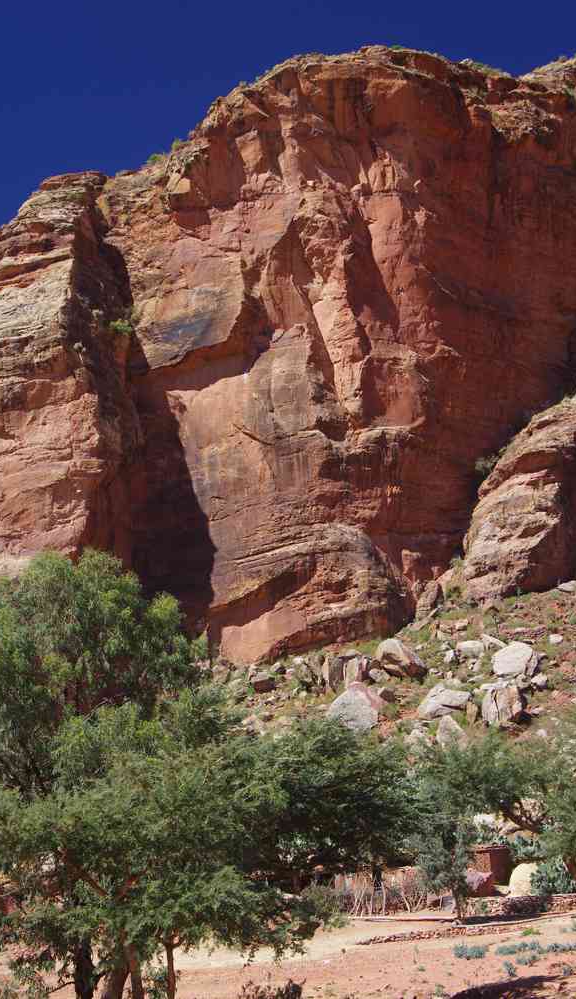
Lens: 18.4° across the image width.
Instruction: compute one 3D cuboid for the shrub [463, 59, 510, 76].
[{"bbox_3d":[20.016,-43.402,178.626,4.570,1.653,2.591,-1,-11,7],"label":"shrub"}]

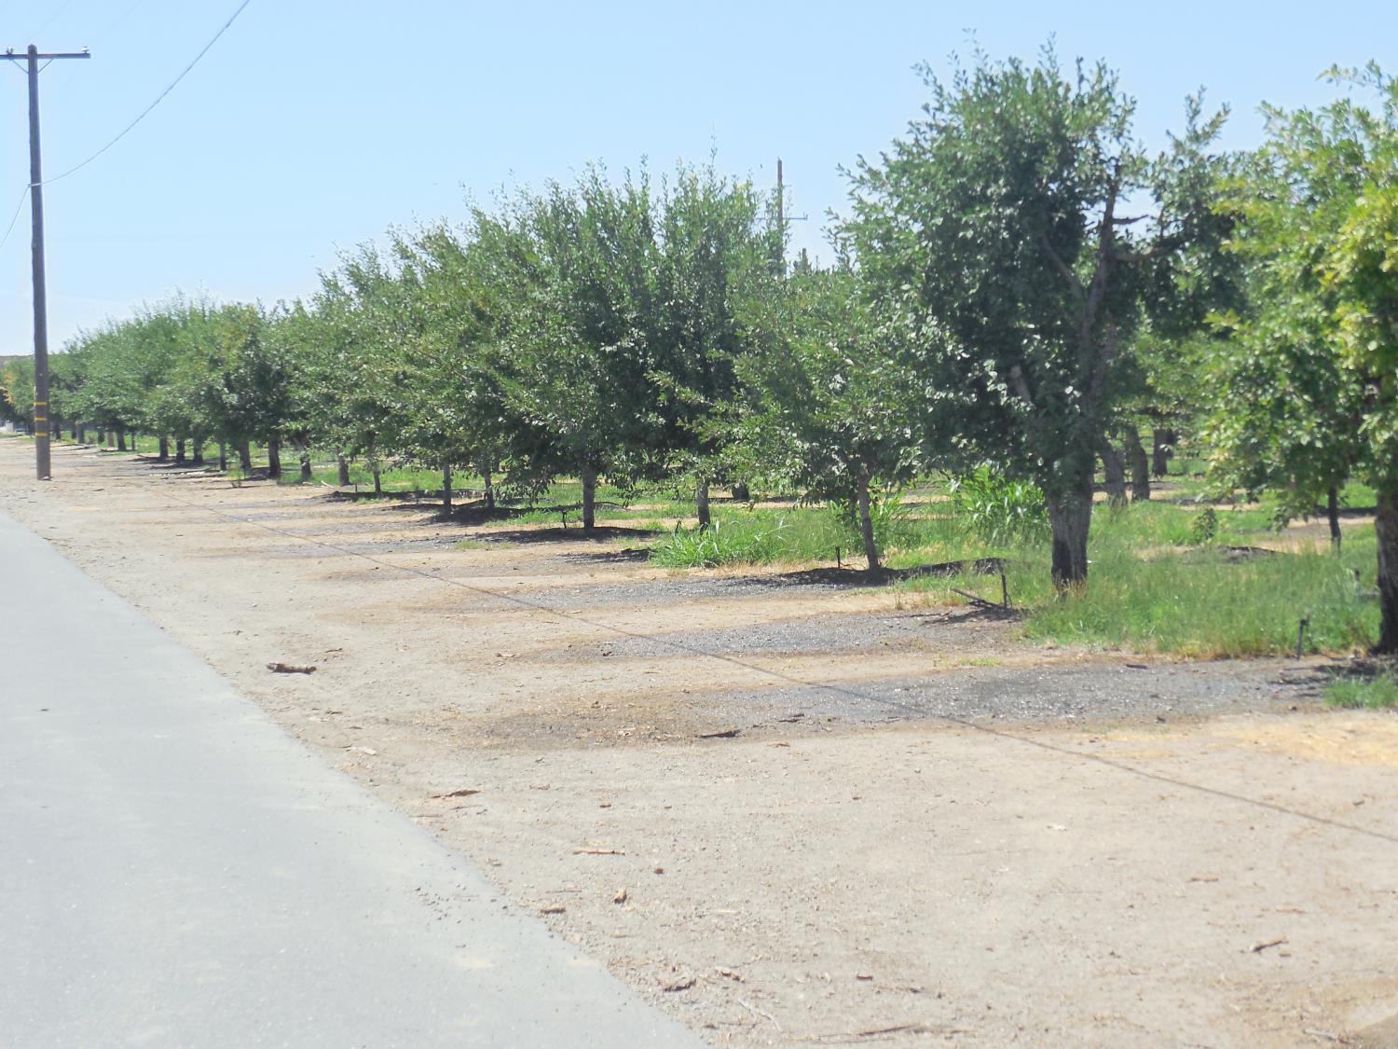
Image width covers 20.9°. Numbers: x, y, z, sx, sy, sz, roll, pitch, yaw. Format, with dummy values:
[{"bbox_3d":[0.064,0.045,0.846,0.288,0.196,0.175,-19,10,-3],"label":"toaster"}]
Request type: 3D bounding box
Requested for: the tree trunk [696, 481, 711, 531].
[{"bbox_3d":[0.053,-0.171,41.013,0.153,0.614,0.141,-1,2,0],"label":"tree trunk"}]

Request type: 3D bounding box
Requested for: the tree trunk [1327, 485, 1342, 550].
[{"bbox_3d":[6.002,-0.057,35.847,0.124,0.681,0.114,-1,2,-12],"label":"tree trunk"}]

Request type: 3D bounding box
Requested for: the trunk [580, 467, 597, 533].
[{"bbox_3d":[-1.362,-0.310,46.872,0.189,0.796,0.174,-1,2,-12],"label":"trunk"}]

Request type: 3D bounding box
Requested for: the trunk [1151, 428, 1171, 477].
[{"bbox_3d":[8.324,-1.290,68.481,0.315,0.906,0.290,-1,2,0],"label":"trunk"}]

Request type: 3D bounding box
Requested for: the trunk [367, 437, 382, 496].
[{"bbox_3d":[-5.598,-1.008,65.520,0.226,1.018,0.208,-1,2,-12],"label":"trunk"}]

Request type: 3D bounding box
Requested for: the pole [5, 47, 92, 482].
[{"bbox_3d":[-14.791,-5.878,84.951,2.542,9.727,0.310,-1,2,-12],"label":"pole"}]

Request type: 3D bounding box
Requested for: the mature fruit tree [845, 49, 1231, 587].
[{"bbox_3d":[2.577,-1.530,28.665,2.936,4.123,2.845,-1,2,0],"label":"mature fruit tree"}]

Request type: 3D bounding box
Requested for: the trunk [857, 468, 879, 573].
[{"bbox_3d":[1.535,-0.040,34.524,0.169,0.964,0.155,-1,2,-12],"label":"trunk"}]

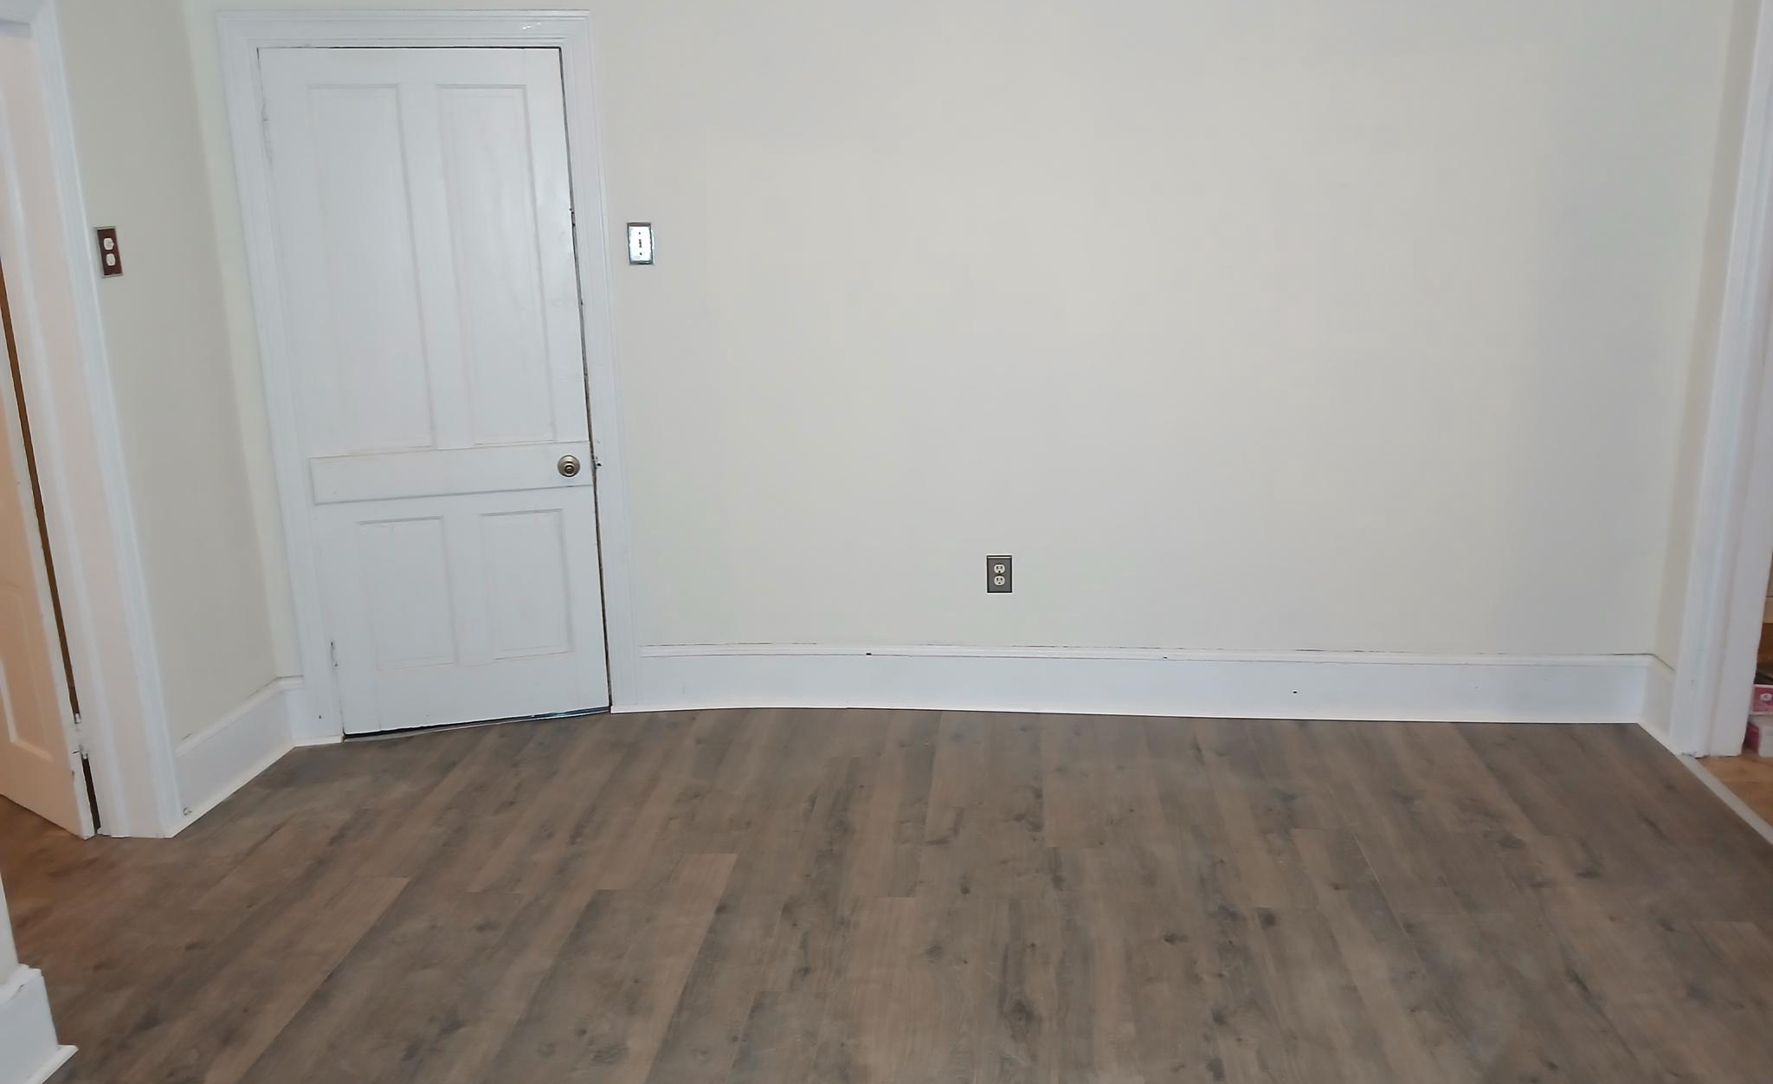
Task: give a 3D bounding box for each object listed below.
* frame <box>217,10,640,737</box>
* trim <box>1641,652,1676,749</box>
[{"bbox_3d":[-1.282,-0.446,3.880,0.970,2.055,0.120,-4,14,-10],"label":"frame"},{"bbox_3d":[2.215,0.453,3.809,0.030,0.212,0.205,0,14,6],"label":"trim"}]

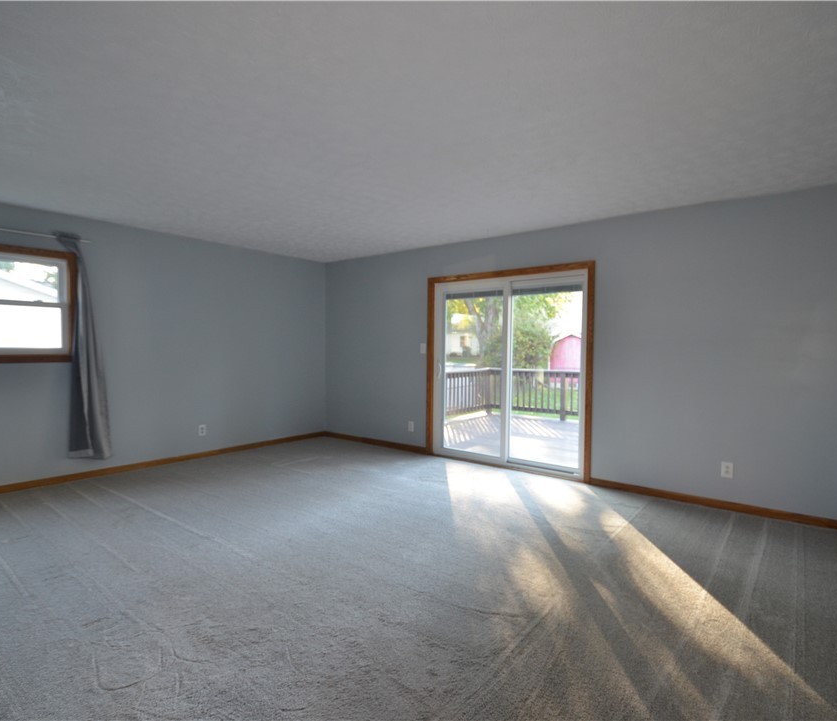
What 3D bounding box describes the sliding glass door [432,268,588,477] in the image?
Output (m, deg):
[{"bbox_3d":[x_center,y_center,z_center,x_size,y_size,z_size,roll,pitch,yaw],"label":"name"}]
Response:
[{"bbox_3d":[0.904,0.129,4.876,1.820,2.040,0.120,2,2,40],"label":"sliding glass door"}]

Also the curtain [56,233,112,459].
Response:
[{"bbox_3d":[-3.264,-0.118,4.408,0.130,2.130,0.470,2,2,40],"label":"curtain"}]

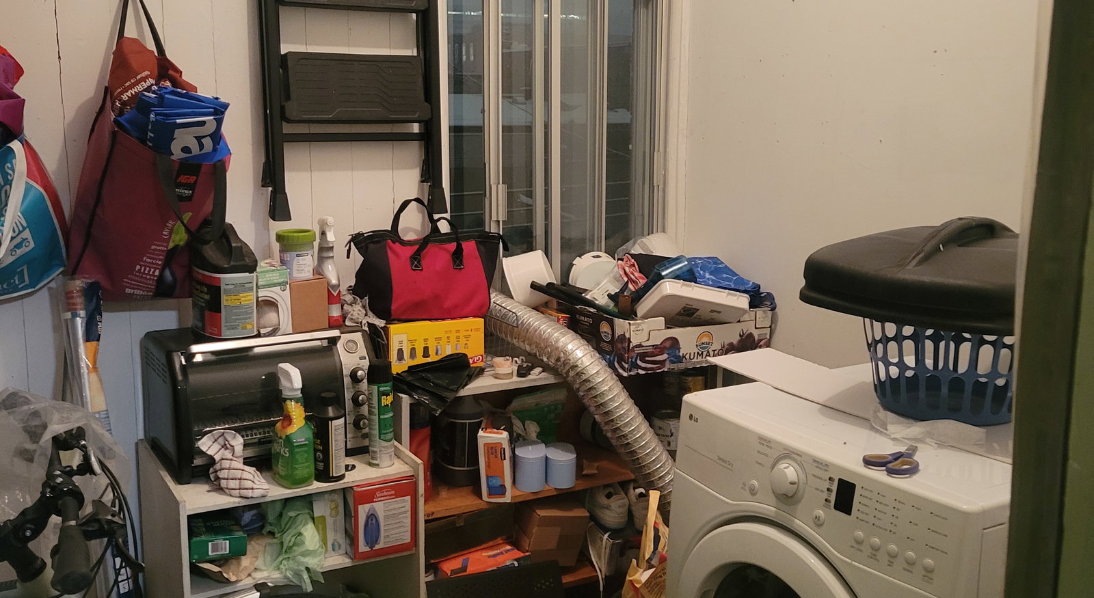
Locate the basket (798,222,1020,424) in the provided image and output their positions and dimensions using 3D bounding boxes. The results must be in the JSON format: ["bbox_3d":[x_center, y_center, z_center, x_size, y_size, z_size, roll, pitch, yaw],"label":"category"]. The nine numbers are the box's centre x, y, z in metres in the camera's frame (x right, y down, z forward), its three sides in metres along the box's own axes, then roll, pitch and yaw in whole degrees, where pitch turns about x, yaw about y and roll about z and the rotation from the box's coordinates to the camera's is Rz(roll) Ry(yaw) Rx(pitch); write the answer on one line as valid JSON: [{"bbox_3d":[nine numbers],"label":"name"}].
[{"bbox_3d":[0.769,0.026,2.051,0.560,0.360,0.560,-6,13,-30],"label":"basket"}]

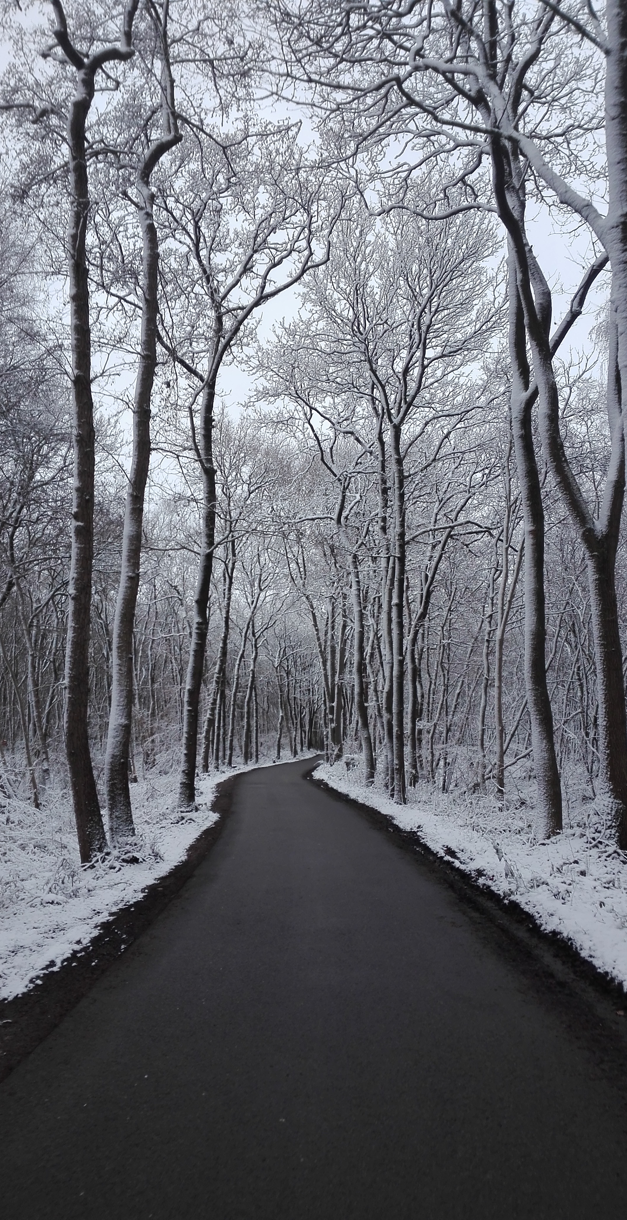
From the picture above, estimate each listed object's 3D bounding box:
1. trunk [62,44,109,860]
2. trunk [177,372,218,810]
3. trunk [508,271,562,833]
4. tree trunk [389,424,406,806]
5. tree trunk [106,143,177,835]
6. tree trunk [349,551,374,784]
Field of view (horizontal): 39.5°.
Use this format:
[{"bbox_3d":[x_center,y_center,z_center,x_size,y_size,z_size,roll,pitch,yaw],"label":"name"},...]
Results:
[{"bbox_3d":[-3.027,-2.269,11.453,0.508,10.820,0.358,-3,-8,0],"label":"trunk"},{"bbox_3d":[-2.476,-0.632,19.312,0.462,9.780,0.359,2,-8,0],"label":"trunk"},{"bbox_3d":[3.500,-1.266,14.059,0.416,9.550,0.345,-2,-8,0],"label":"trunk"},{"bbox_3d":[1.991,-0.082,20.283,0.293,8.940,0.261,0,-8,0],"label":"tree trunk"},{"bbox_3d":[-2.738,-2.258,13.708,0.615,11.420,0.409,2,-8,0],"label":"tree trunk"},{"bbox_3d":[1.515,1.761,27.687,0.402,7.400,0.309,-3,-8,0],"label":"tree trunk"}]

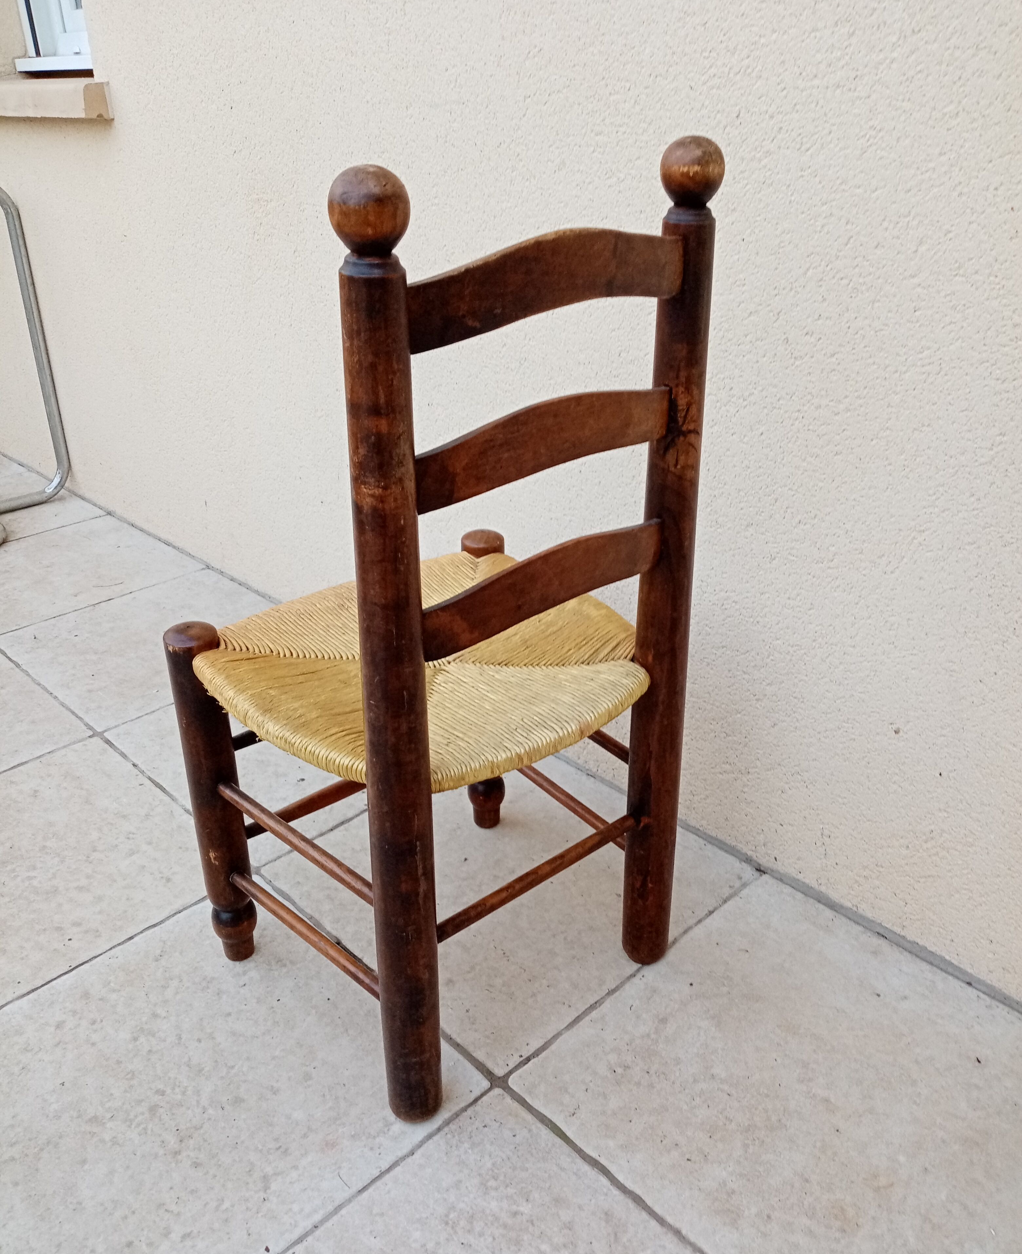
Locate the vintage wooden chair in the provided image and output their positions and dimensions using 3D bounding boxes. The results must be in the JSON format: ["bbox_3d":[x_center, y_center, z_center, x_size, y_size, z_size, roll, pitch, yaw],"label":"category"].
[{"bbox_3d":[-0.071,-0.006,0.986,0.425,0.841,0.356,-22,34,-36],"label":"vintage wooden chair"}]

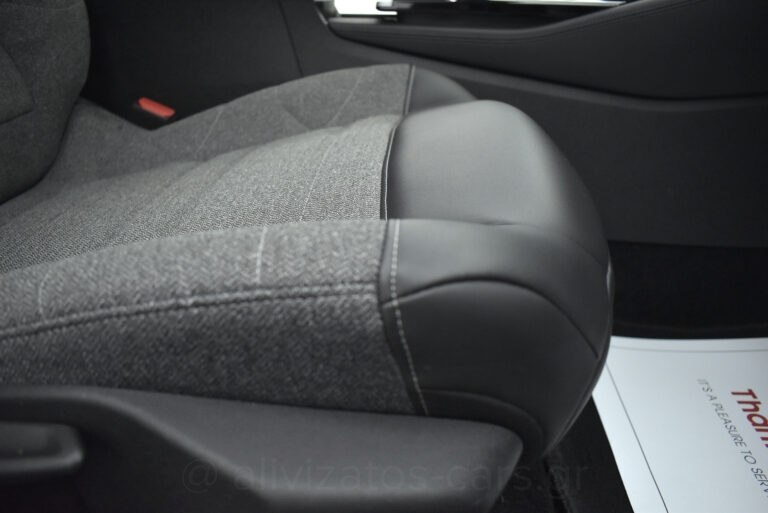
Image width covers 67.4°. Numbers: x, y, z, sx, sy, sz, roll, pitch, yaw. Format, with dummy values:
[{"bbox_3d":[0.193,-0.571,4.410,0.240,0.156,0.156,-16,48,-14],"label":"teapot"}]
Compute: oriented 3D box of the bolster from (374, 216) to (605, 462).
[{"bbox_3d":[0.067,0.052,0.325,0.145,0.140,0.110,2,28,4],"label":"bolster"}]

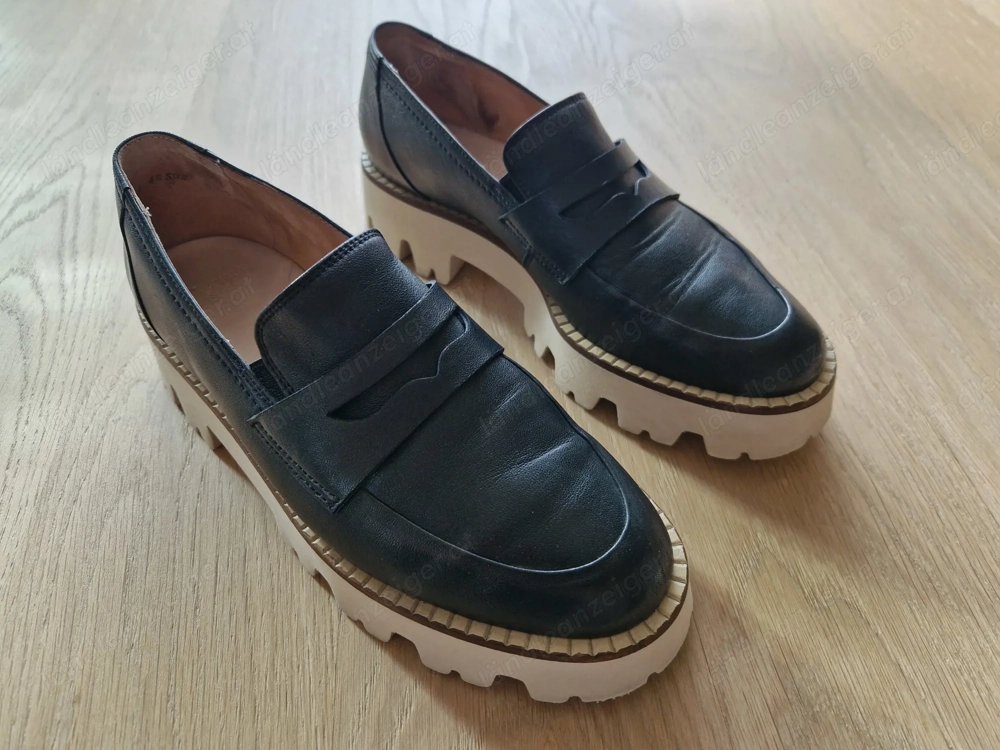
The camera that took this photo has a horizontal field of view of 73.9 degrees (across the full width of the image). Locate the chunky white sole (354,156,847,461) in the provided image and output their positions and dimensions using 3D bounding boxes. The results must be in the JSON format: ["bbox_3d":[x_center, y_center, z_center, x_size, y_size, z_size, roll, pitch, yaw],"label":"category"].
[{"bbox_3d":[0.034,-0.061,0.343,0.285,0.048,0.111,33,58,26],"label":"chunky white sole"}]

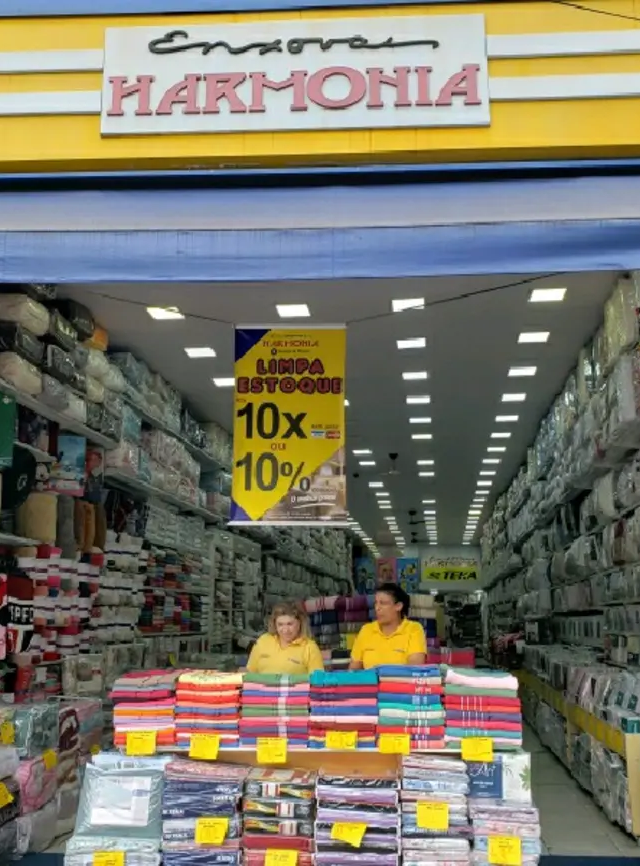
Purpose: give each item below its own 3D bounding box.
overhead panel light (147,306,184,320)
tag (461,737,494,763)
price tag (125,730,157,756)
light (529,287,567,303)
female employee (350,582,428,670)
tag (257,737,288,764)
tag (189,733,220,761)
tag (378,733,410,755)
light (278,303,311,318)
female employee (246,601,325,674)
[{"bbox_3d":[-1.425,-1.107,8.046,0.300,0.030,0.300,-2,-12,8],"label":"overhead panel light"},{"bbox_3d":[0.764,1.535,4.200,0.150,0.108,0.006,-2,-12,5],"label":"tag"},{"bbox_3d":[-0.938,1.637,4.570,0.157,0.122,0.010,0,-12,2],"label":"price tag"},{"bbox_3d":[2.019,-1.222,7.687,0.300,0.030,0.300,-2,-12,8],"label":"light"},{"bbox_3d":[0.441,1.744,5.257,0.500,1.640,0.360,-2,-12,8],"label":"female employee"},{"bbox_3d":[-0.252,1.674,4.570,0.157,0.130,0.010,0,-12,2],"label":"tag"},{"bbox_3d":[-0.609,1.653,4.570,0.155,0.128,0.010,4,-12,3],"label":"tag"},{"bbox_3d":[0.393,1.639,4.570,0.158,0.112,0.010,0,-12,2],"label":"tag"},{"bbox_3d":[-0.243,-1.126,8.022,0.300,0.030,0.300,-2,-12,8],"label":"light"},{"bbox_3d":[-0.213,1.804,5.193,0.500,1.560,0.380,-2,-12,8],"label":"female employee"}]

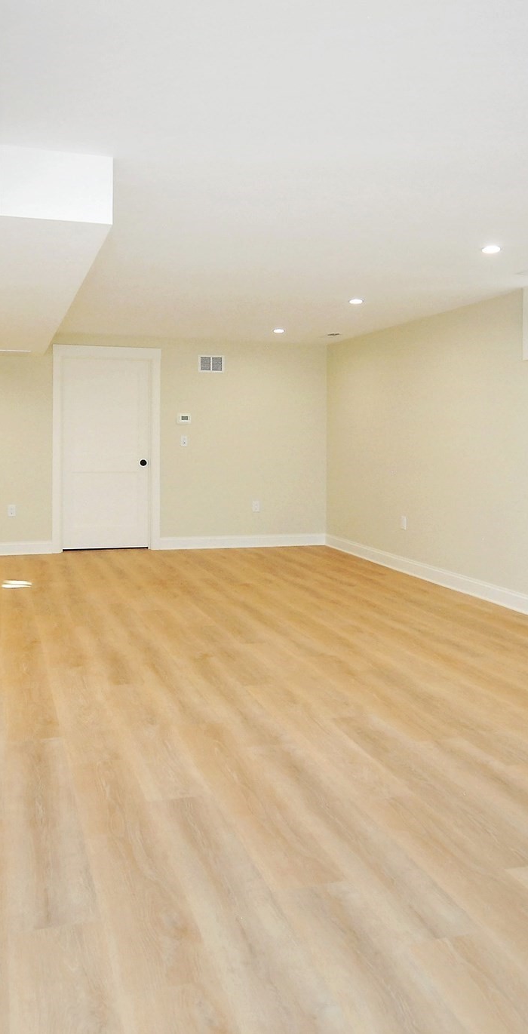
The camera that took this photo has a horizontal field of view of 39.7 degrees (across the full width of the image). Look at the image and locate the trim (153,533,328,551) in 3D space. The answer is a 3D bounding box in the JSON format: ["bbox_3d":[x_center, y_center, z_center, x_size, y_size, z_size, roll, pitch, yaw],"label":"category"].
[{"bbox_3d":[-0.238,0.276,8.016,1.930,0.128,0.025,-1,5,-13],"label":"trim"}]

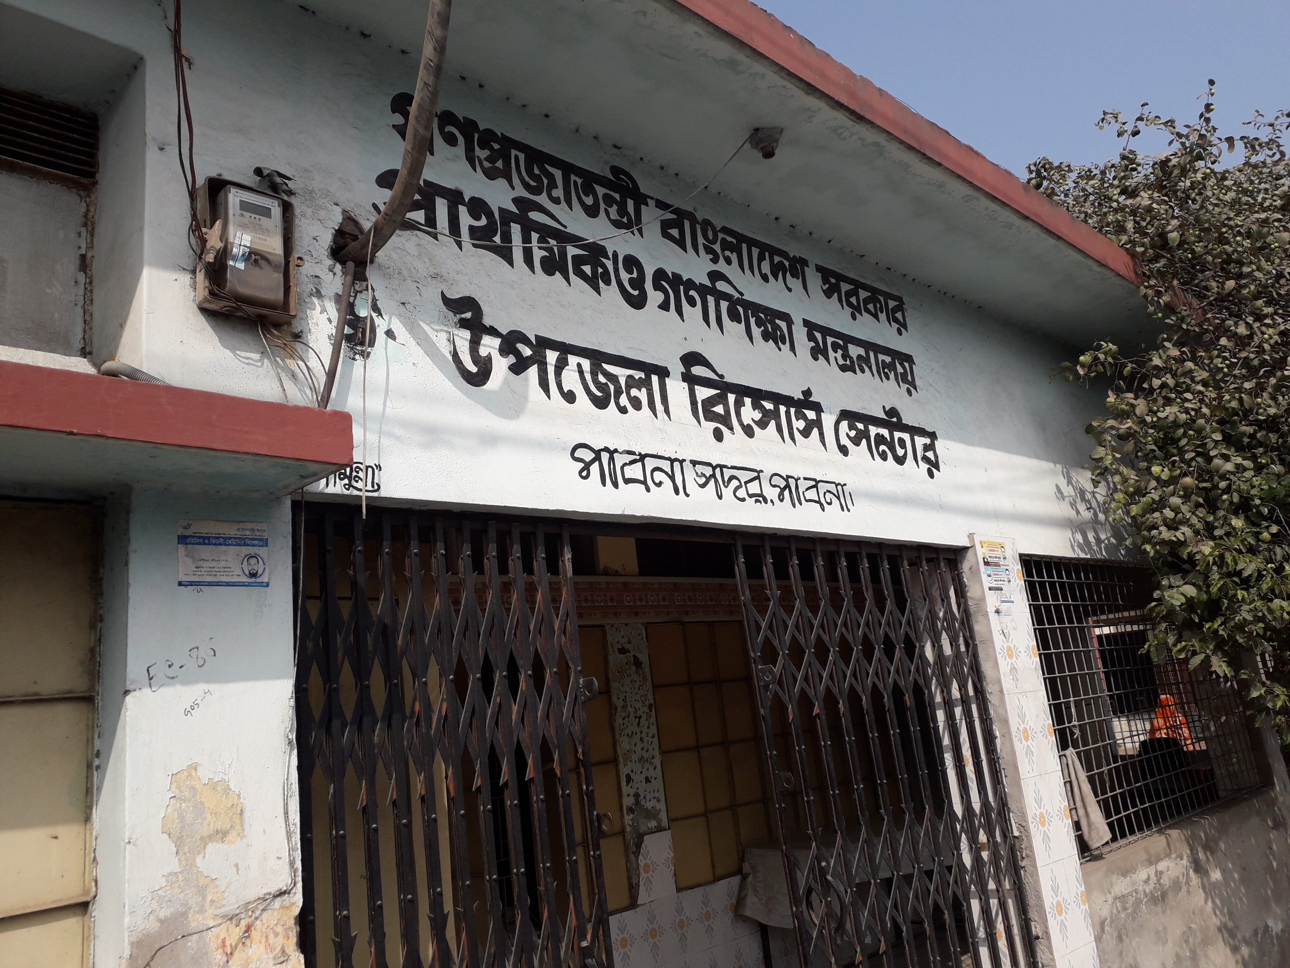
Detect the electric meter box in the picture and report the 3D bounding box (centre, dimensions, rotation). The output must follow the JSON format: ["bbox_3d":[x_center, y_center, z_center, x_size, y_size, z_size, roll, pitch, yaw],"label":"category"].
[{"bbox_3d":[-0.774,-0.455,1.976,0.180,0.248,0.062,7,-19,-44],"label":"electric meter box"}]

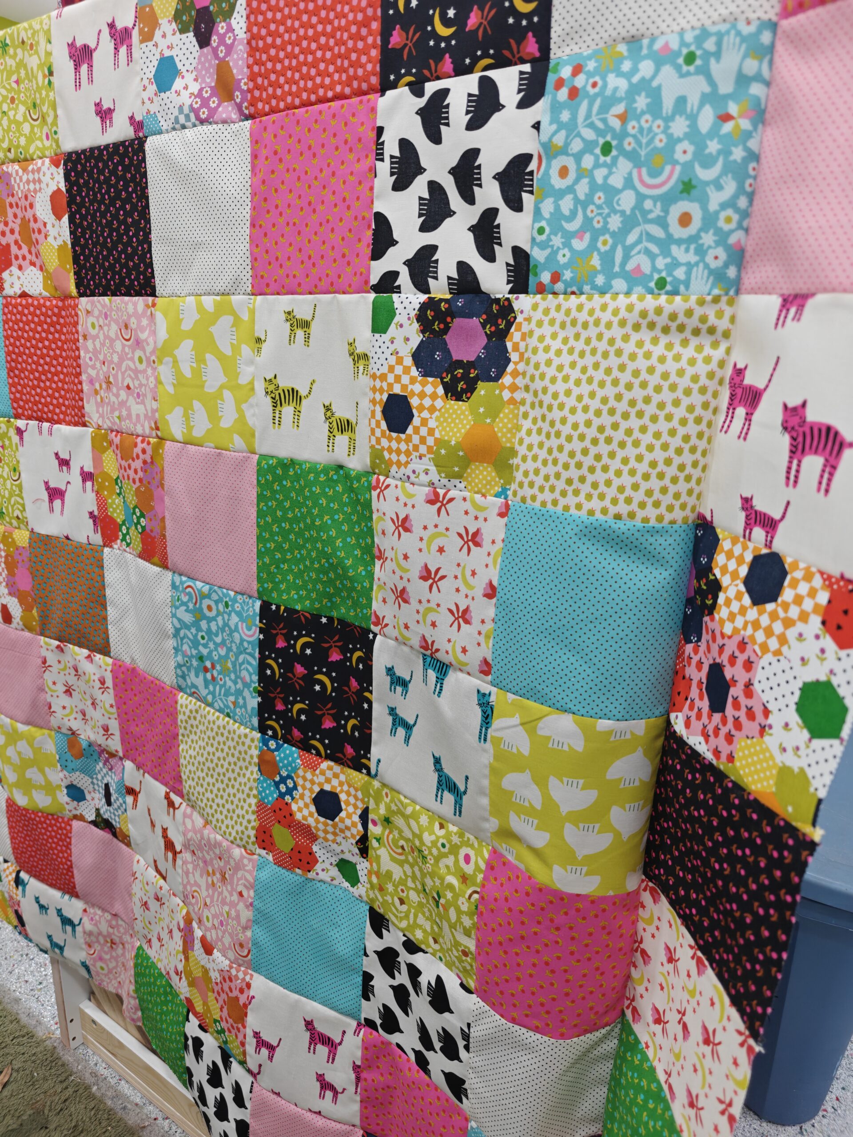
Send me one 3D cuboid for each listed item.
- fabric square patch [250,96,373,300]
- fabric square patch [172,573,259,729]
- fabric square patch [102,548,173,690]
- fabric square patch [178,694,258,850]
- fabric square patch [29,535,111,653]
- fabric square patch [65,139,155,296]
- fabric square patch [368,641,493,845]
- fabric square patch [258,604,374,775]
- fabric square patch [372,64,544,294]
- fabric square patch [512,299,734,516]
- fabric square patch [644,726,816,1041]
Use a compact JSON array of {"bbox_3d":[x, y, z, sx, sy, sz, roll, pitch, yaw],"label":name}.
[{"bbox_3d":[-0.077,-0.240,0.497,0.113,0.114,0.010,13,18,34],"label":"fabric square patch"},{"bbox_3d":[-0.181,0.069,0.646,0.113,0.117,0.010,12,17,35],"label":"fabric square patch"},{"bbox_3d":[-0.270,0.047,0.711,0.114,0.117,0.010,13,18,36],"label":"fabric square patch"},{"bbox_3d":[-0.187,0.181,0.676,0.114,0.116,0.016,13,17,37],"label":"fabric square patch"},{"bbox_3d":[-0.364,0.027,0.772,0.115,0.116,0.010,10,17,29],"label":"fabric square patch"},{"bbox_3d":[-0.263,-0.286,0.626,0.114,0.115,0.010,12,20,33],"label":"fabric square patch"},{"bbox_3d":[0.000,0.120,0.542,0.115,0.119,0.010,13,19,39],"label":"fabric square patch"},{"bbox_3d":[-0.089,0.091,0.587,0.115,0.116,0.011,10,16,32],"label":"fabric square patch"},{"bbox_3d":[0.015,-0.225,0.449,0.116,0.117,0.010,14,18,34],"label":"fabric square patch"},{"bbox_3d":[0.097,-0.087,0.401,0.114,0.115,0.013,12,9,37],"label":"fabric square patch"},{"bbox_3d":[0.143,0.147,0.378,0.014,0.122,0.115,-1,20,-11],"label":"fabric square patch"}]

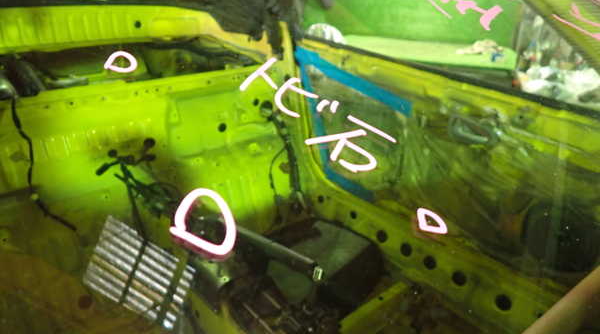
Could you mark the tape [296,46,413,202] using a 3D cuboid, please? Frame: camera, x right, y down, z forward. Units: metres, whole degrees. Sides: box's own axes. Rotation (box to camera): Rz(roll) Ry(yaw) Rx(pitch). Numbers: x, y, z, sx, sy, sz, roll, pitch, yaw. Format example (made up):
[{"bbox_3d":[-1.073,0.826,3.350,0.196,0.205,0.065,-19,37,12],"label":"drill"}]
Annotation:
[{"bbox_3d":[0.145,-0.120,1.305,0.040,0.435,0.480,-19,28,-32],"label":"tape"}]

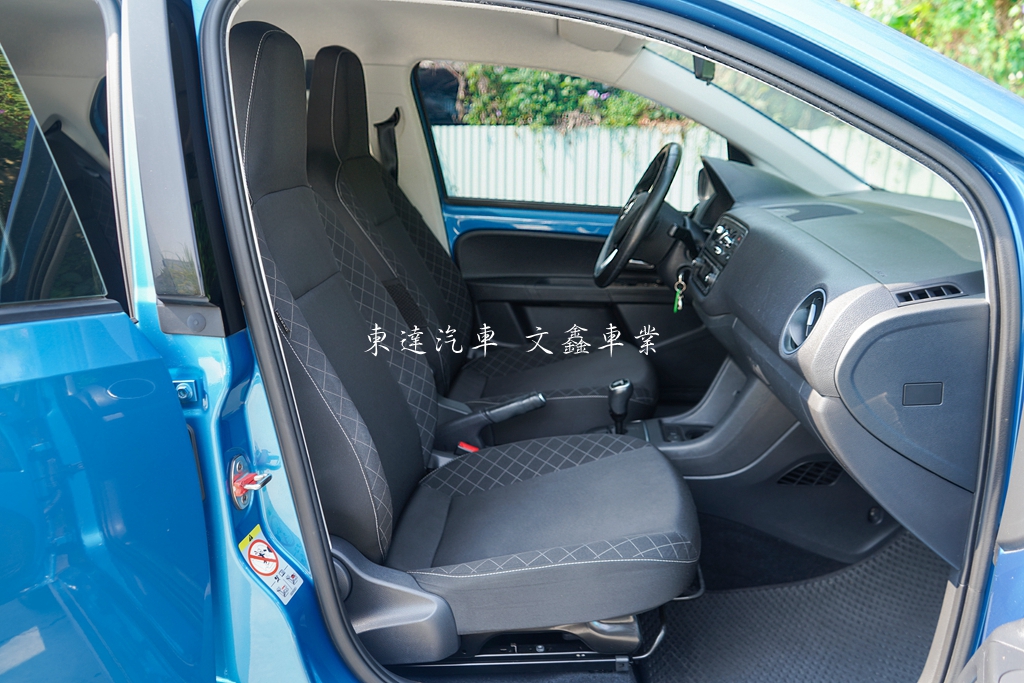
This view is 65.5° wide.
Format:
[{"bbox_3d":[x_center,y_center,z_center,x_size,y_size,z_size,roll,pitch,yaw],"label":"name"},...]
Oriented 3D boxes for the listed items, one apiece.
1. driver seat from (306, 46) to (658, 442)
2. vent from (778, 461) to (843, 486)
[{"bbox_3d":[-0.074,-0.235,1.943,0.840,0.915,0.500,1,15,4],"label":"driver seat"},{"bbox_3d":[0.541,0.235,1.444,0.110,0.043,0.025,7,17,22],"label":"vent"}]

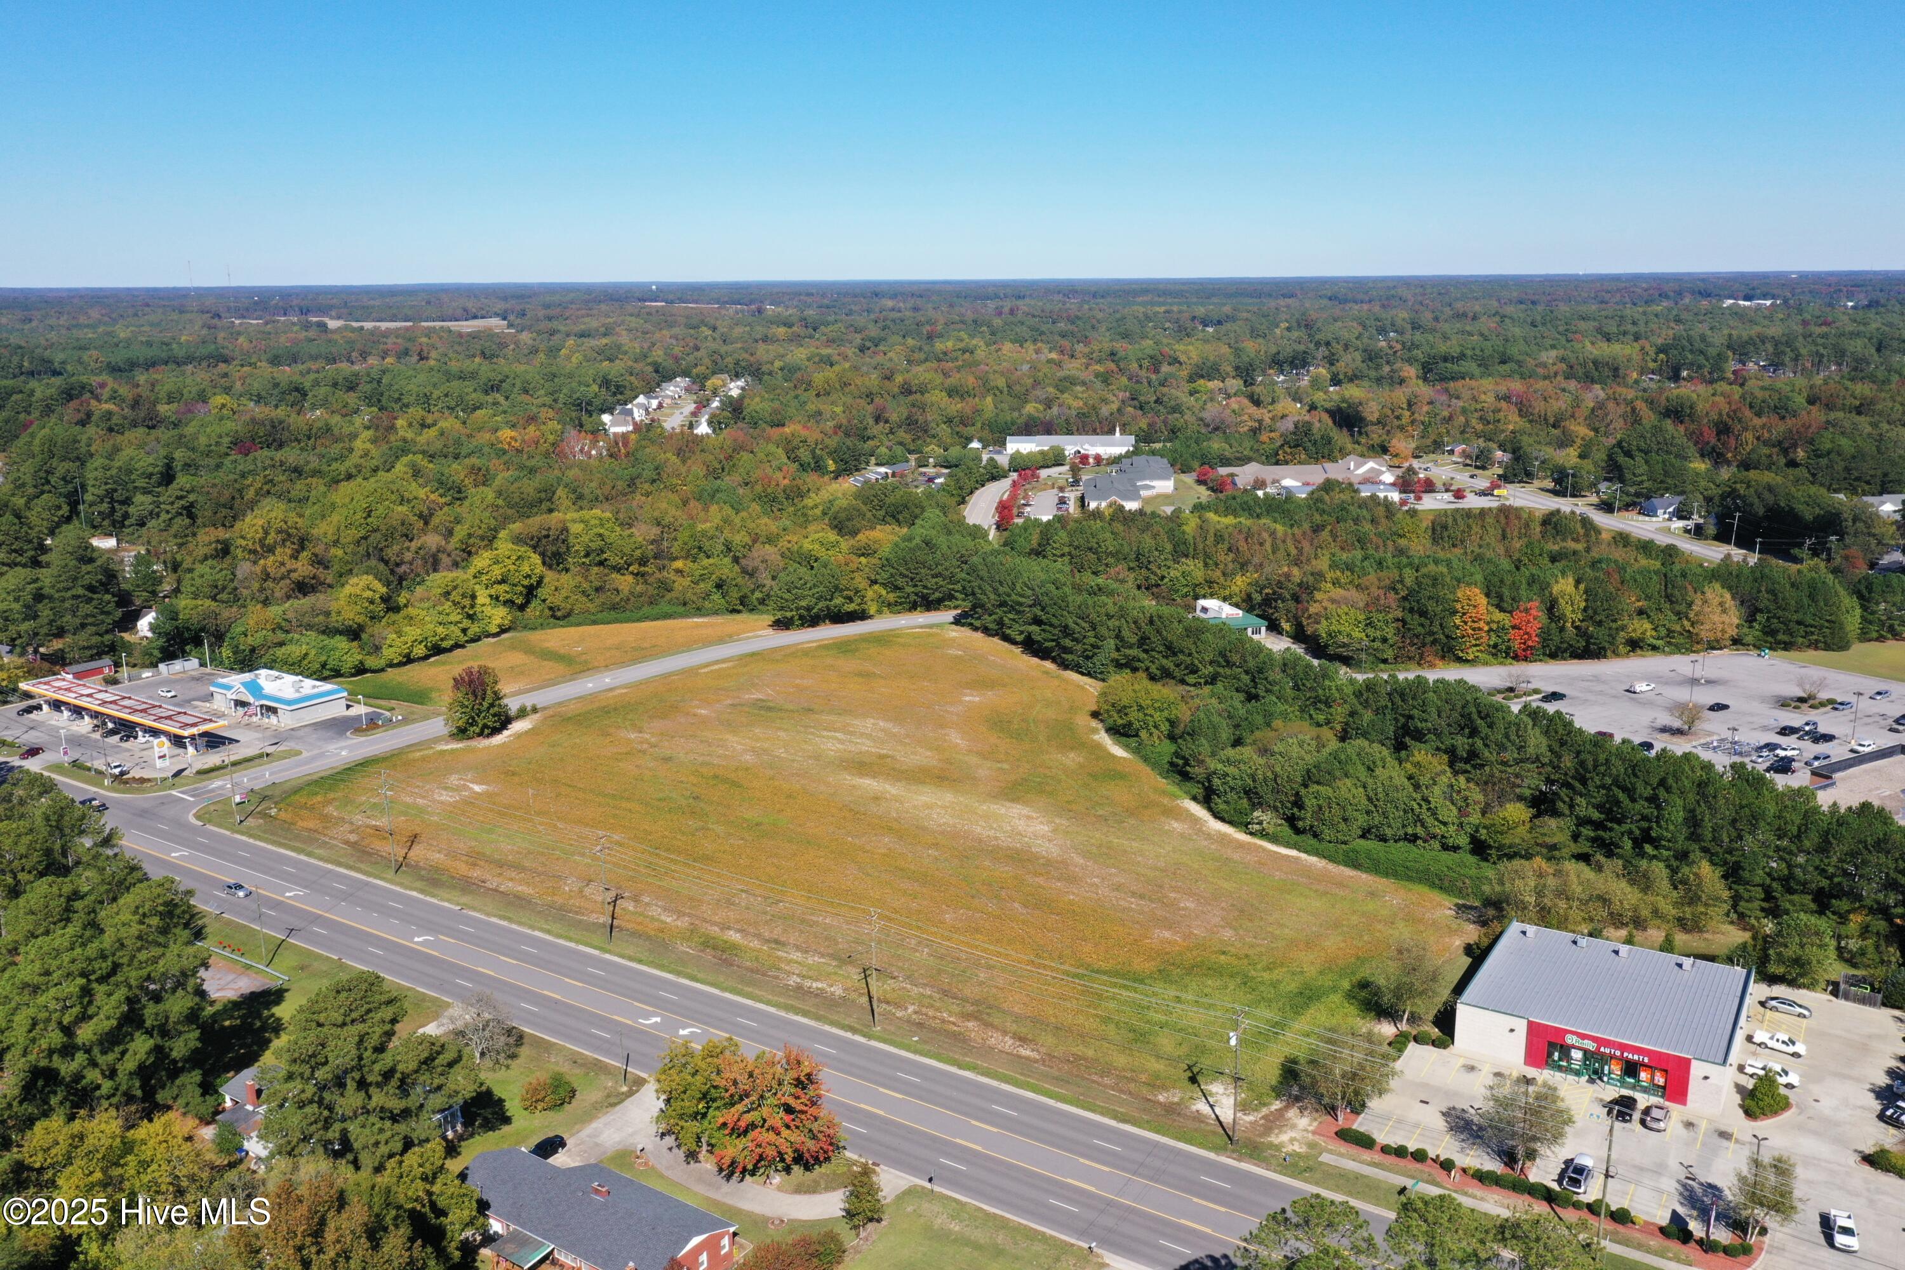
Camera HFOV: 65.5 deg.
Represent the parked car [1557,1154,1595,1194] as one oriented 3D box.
[{"bbox_3d":[61.405,52.691,145.044,1.900,1.750,4.650,9,16,33],"label":"parked car"}]

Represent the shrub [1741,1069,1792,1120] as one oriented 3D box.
[{"bbox_3d":[86.611,48.129,157.013,4.600,4.500,4.300,8,16,31],"label":"shrub"}]

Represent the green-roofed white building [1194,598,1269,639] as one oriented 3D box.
[{"bbox_3d":[67.230,-3.560,362.460,13.000,6.200,17.500,-5,14,-17],"label":"green-roofed white building"}]

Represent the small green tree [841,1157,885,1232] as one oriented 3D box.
[{"bbox_3d":[-8.465,52.073,137.352,4.000,7.800,4.000,-1,14,0],"label":"small green tree"}]

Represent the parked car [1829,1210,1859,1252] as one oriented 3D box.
[{"bbox_3d":[82.037,54.666,136.358,1.840,1.680,4.950,6,15,26],"label":"parked car"}]

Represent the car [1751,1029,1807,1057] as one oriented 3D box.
[{"bbox_3d":[92.326,45.737,165.313,5.250,1.700,1.850,9,17,35],"label":"car"}]

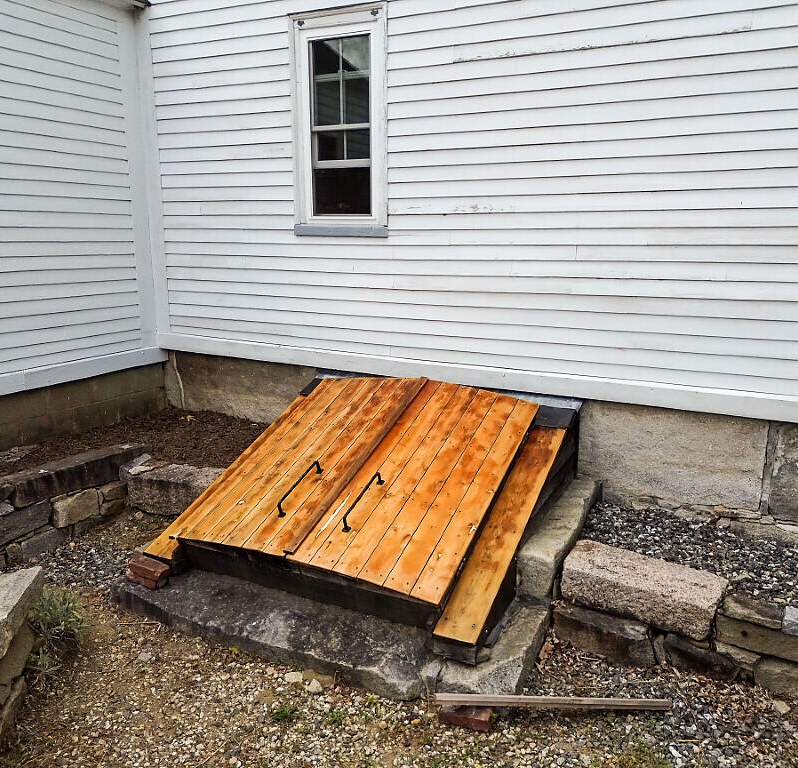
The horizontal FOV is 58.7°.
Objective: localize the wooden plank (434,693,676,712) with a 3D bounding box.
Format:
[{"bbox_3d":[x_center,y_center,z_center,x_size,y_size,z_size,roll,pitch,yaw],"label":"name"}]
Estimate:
[{"bbox_3d":[0.581,1.200,2.678,0.887,0.020,0.042,2,12,-3],"label":"wooden plank"}]

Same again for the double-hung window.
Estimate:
[{"bbox_3d":[-0.353,-1.535,4.242,0.665,1.303,0.100,6,14,27],"label":"double-hung window"}]

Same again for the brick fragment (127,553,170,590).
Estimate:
[{"bbox_3d":[-1.172,0.902,3.373,0.210,0.095,0.088,8,14,32],"label":"brick fragment"}]

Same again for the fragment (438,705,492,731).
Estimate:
[{"bbox_3d":[0.249,1.223,2.630,0.181,0.045,0.092,4,13,16],"label":"fragment"}]

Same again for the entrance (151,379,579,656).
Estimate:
[{"bbox_3d":[-0.130,0.508,3.689,1.740,0.730,1.539,6,14,27],"label":"entrance"}]

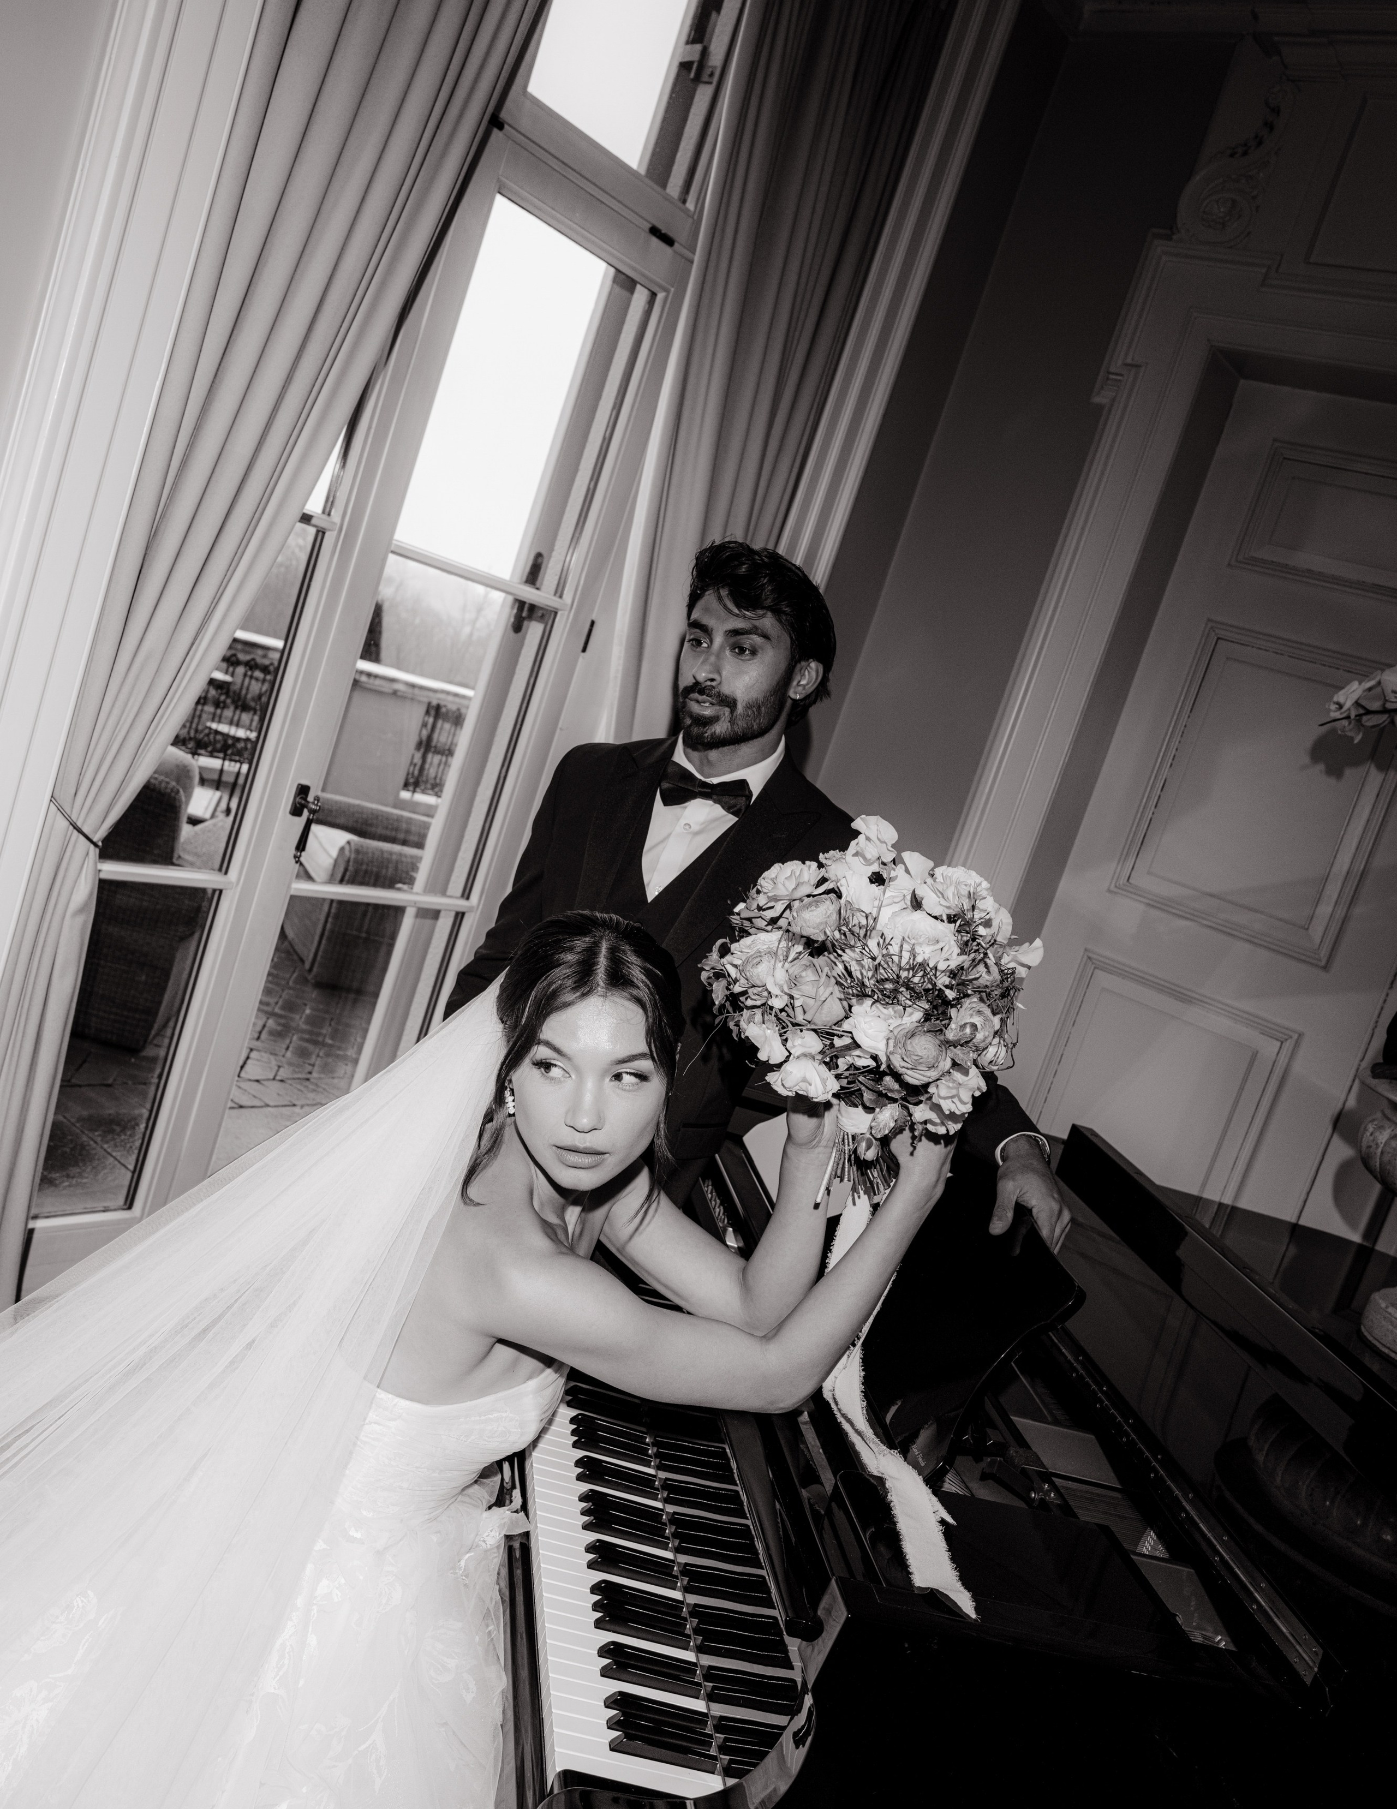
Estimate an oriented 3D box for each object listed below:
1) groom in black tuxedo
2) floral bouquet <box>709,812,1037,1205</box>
[{"bbox_3d":[-0.041,0.443,2.110,0.800,1.760,0.520,21,8,20],"label":"groom in black tuxedo"},{"bbox_3d":[0.161,0.098,1.510,0.310,0.350,0.290,9,13,2],"label":"floral bouquet"}]

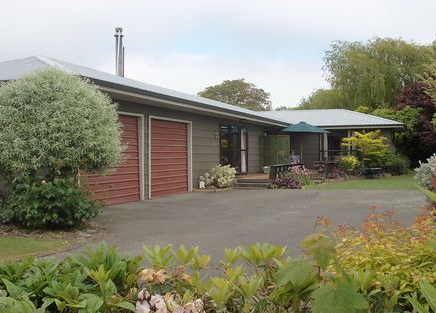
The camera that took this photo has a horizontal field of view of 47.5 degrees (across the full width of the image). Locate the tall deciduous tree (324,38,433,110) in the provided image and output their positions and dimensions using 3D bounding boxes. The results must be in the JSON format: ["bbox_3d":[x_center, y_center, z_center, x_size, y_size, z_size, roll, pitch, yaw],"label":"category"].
[{"bbox_3d":[13.600,-4.600,42.000,9.300,10.800,8.500,0,1,0],"label":"tall deciduous tree"}]

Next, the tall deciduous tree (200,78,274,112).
[{"bbox_3d":[1.660,-3.600,50.000,7.500,8.500,7.000,0,1,0],"label":"tall deciduous tree"}]

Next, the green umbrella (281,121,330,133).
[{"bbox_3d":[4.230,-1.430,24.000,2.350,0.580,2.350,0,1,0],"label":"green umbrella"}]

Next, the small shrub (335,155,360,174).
[{"bbox_3d":[6.000,0.430,23.000,1.100,1.000,1.050,0,1,0],"label":"small shrub"}]

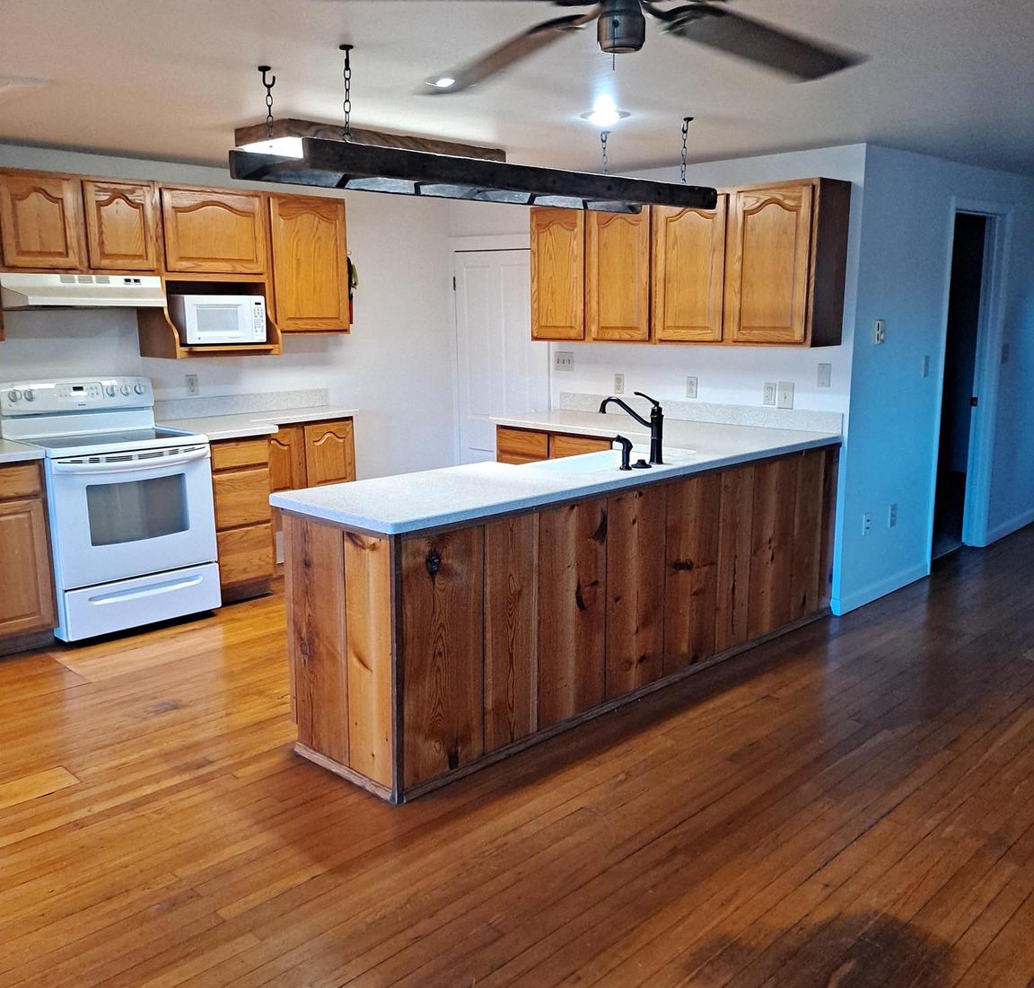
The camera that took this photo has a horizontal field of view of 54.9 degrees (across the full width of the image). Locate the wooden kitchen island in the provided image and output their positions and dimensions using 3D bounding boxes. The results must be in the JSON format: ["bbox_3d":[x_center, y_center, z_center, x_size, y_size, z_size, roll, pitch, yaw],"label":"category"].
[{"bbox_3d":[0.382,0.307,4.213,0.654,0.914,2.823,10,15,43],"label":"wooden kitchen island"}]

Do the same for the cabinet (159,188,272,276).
[{"bbox_3d":[-1.658,-1.360,5.243,0.335,0.465,0.609,10,15,43],"label":"cabinet"}]

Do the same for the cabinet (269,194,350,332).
[{"bbox_3d":[-1.267,-1.290,5.664,0.335,0.756,0.512,10,15,43],"label":"cabinet"}]

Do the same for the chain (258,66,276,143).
[{"bbox_3d":[-0.785,-1.236,3.169,0.045,0.223,0.050,10,15,43],"label":"chain"}]

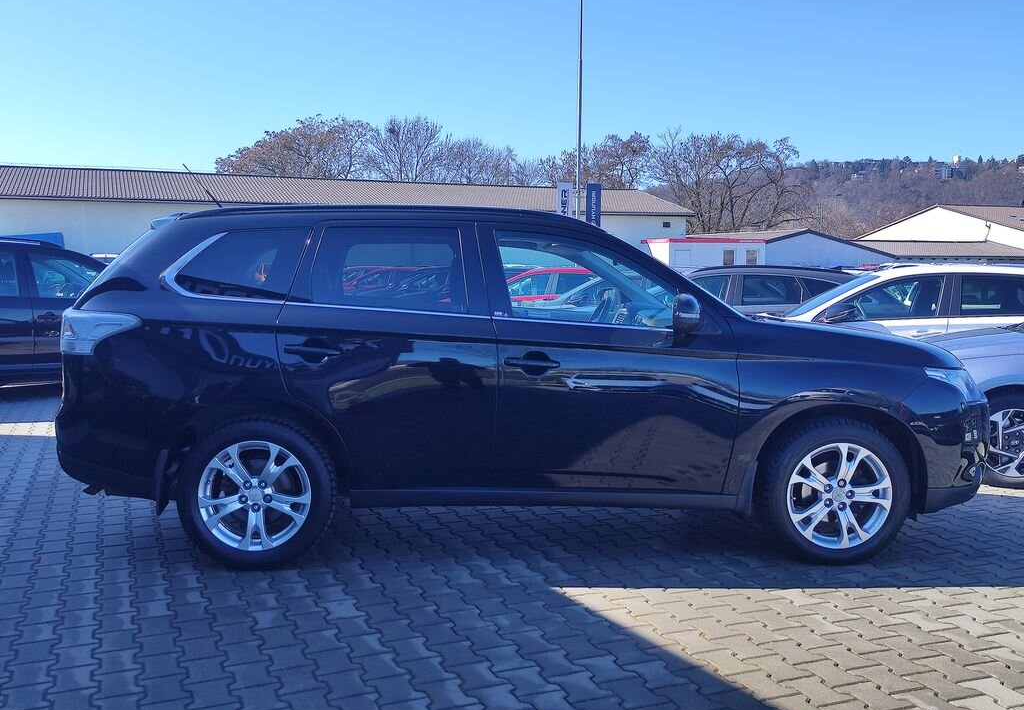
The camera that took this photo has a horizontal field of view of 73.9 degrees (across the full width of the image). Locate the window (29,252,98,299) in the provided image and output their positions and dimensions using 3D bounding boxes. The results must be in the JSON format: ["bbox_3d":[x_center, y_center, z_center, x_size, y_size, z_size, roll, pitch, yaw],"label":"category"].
[{"bbox_3d":[-3.950,-0.706,6.200,0.860,0.420,0.060,-1,-5,-14],"label":"window"}]

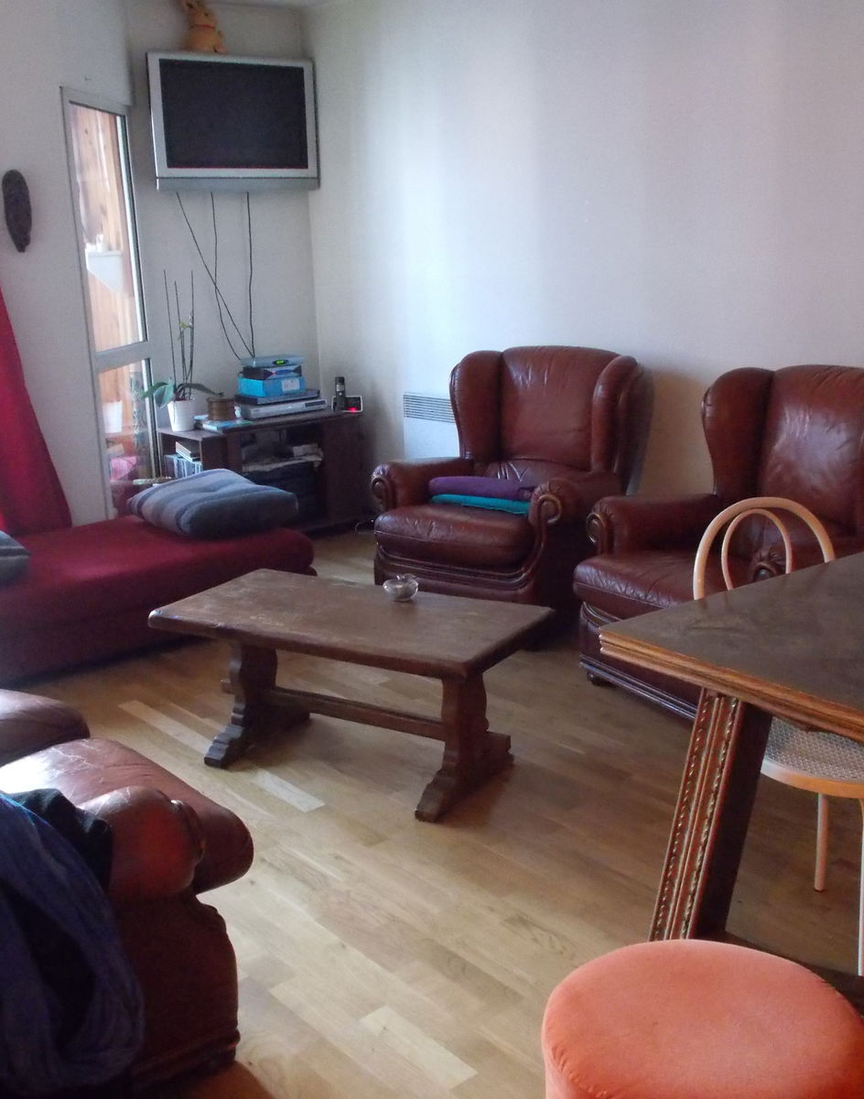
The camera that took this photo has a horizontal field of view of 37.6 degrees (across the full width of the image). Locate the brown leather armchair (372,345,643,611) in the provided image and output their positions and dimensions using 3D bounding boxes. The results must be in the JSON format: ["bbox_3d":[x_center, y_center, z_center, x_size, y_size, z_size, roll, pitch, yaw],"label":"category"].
[{"bbox_3d":[0.300,-0.245,4.811,0.840,0.970,0.810,9,18,37],"label":"brown leather armchair"}]

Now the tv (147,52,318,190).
[{"bbox_3d":[-0.873,-1.851,5.542,0.815,0.545,0.110,-15,19,-38],"label":"tv"}]

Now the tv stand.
[{"bbox_3d":[-0.827,-0.370,6.372,0.930,0.530,0.410,-14,18,-37],"label":"tv stand"}]

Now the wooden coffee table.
[{"bbox_3d":[-0.213,0.387,3.512,1.003,0.446,0.488,6,17,31],"label":"wooden coffee table"}]

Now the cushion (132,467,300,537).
[{"bbox_3d":[-0.881,-0.178,5.033,0.470,0.145,0.590,-14,18,-37],"label":"cushion"}]

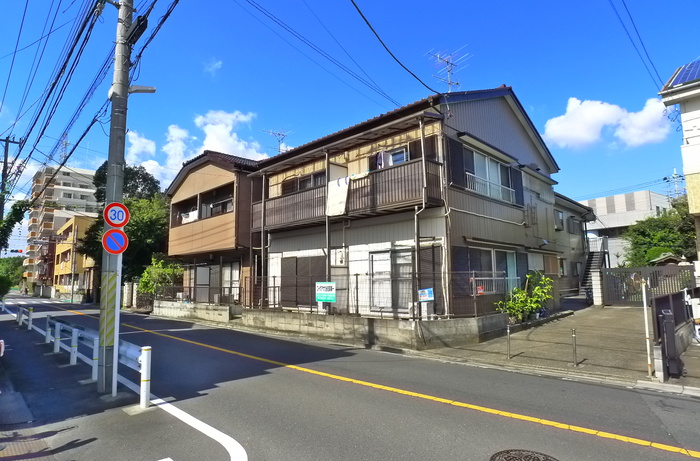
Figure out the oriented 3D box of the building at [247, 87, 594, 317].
[{"bbox_3d":[3.609,-0.577,21.258,10.000,7.900,14.500,-6,-8,43],"label":"building"}]

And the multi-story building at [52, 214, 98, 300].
[{"bbox_3d":[-26.464,3.071,49.878,6.500,8.400,11.000,4,-8,-38],"label":"multi-story building"}]

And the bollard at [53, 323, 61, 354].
[{"bbox_3d":[-7.328,2.696,12.179,0.130,0.735,0.130,5,-8,-42],"label":"bollard"}]

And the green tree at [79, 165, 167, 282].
[{"bbox_3d":[-14.897,0.357,32.161,5.900,8.800,5.600,2,-7,-20],"label":"green tree"}]

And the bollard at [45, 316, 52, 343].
[{"bbox_3d":[-8.782,2.910,14.162,0.130,0.760,0.130,5,-8,-42],"label":"bollard"}]

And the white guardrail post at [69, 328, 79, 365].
[{"bbox_3d":[-5.850,2.478,10.317,0.130,0.745,0.130,5,-8,-42],"label":"white guardrail post"}]

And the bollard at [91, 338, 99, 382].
[{"bbox_3d":[-4.503,2.287,8.610,0.125,0.735,0.125,5,-8,-42],"label":"bollard"}]

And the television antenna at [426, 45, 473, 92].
[{"bbox_3d":[3.433,-5.622,17.000,1.500,1.450,1.600,4,-7,-35],"label":"television antenna"}]

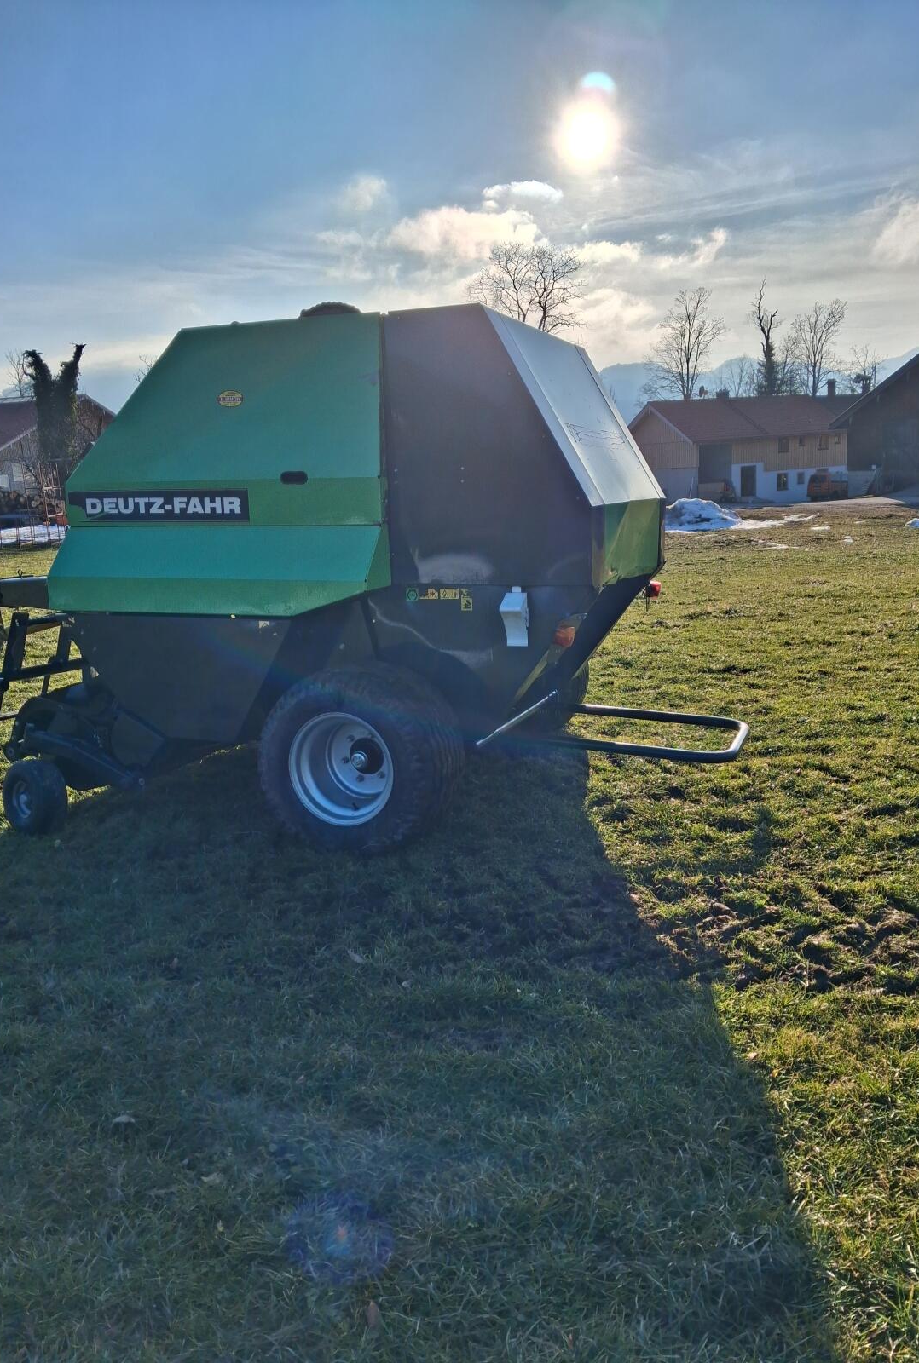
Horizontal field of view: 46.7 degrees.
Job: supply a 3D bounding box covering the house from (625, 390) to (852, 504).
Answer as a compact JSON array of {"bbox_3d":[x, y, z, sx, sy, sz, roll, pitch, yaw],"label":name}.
[{"bbox_3d":[20.500,-18.000,82.300,14.800,7.600,13.400,-6,12,-23],"label":"house"}]

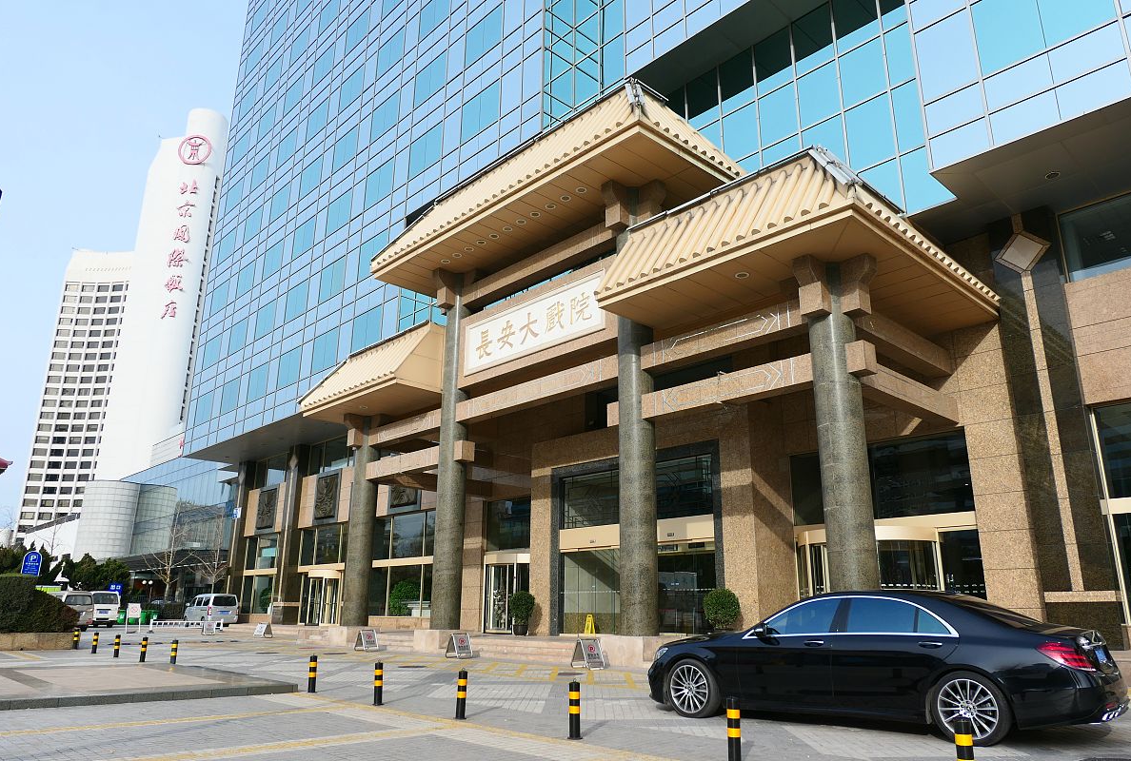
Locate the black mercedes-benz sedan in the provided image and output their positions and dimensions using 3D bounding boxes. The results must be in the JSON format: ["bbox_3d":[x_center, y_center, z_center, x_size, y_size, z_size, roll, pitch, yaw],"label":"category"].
[{"bbox_3d":[3.450,3.320,9.140,5.260,1.490,1.910,-13,-21,38],"label":"black mercedes-benz sedan"}]

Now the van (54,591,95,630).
[{"bbox_3d":[-28.691,13.344,43.987,1.770,1.980,4.800,15,-22,-40],"label":"van"}]

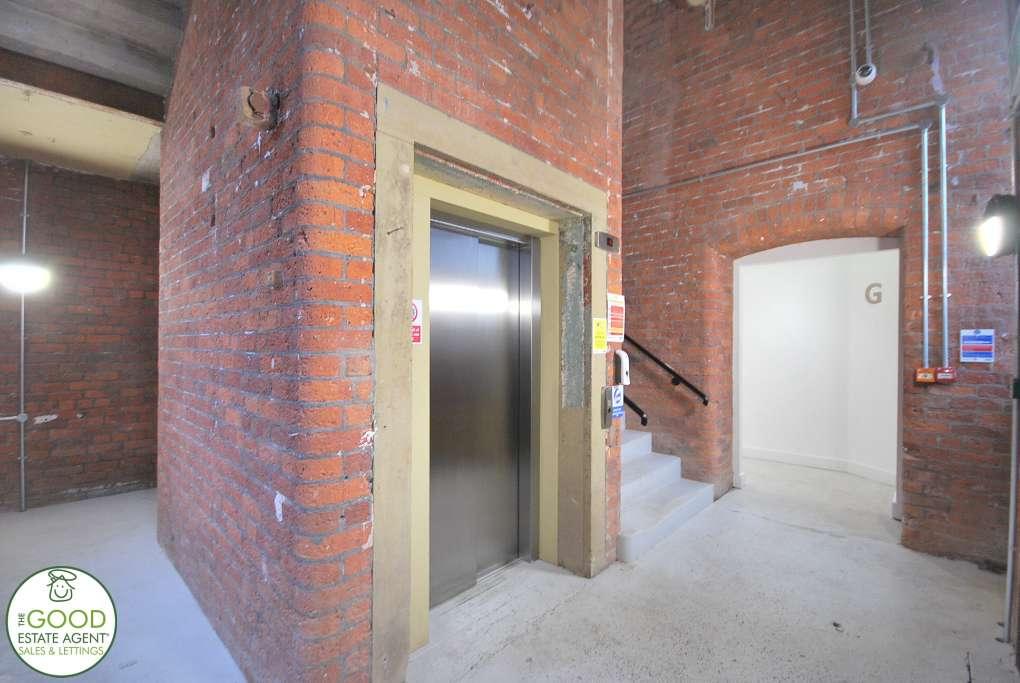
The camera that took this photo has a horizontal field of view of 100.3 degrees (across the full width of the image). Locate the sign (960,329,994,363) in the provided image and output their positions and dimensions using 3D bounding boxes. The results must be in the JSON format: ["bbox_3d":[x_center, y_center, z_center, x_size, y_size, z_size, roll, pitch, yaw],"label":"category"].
[{"bbox_3d":[2.942,0.030,2.676,0.146,0.208,0.008,0,-1,43],"label":"sign"}]

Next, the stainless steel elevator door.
[{"bbox_3d":[-0.217,0.378,2.455,0.070,2.000,0.780,0,-1,43],"label":"stainless steel elevator door"}]

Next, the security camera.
[{"bbox_3d":[2.532,-1.905,3.021,0.112,0.115,0.090,0,-1,43],"label":"security camera"}]

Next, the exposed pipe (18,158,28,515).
[{"bbox_3d":[-3.945,-0.050,3.469,0.023,2.850,0.023,0,-1,43],"label":"exposed pipe"}]

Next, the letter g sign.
[{"bbox_3d":[3.716,-0.491,4.353,0.015,0.212,0.170,0,-1,-9],"label":"letter g sign"}]

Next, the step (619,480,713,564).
[{"bbox_3d":[1.179,1.317,3.276,0.275,0.152,1.470,0,-1,43],"label":"step"}]

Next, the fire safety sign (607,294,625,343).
[{"bbox_3d":[0.677,-0.147,2.714,0.008,0.297,0.212,0,-1,43],"label":"fire safety sign"}]

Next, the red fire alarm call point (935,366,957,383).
[{"bbox_3d":[2.825,0.218,2.752,0.093,0.090,0.050,0,-1,43],"label":"red fire alarm call point"}]

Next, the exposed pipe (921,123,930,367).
[{"bbox_3d":[2.754,-0.627,2.821,0.025,1.604,0.025,0,-1,0],"label":"exposed pipe"}]

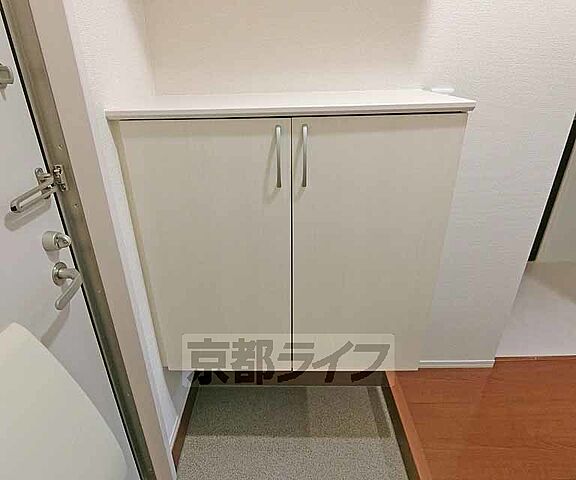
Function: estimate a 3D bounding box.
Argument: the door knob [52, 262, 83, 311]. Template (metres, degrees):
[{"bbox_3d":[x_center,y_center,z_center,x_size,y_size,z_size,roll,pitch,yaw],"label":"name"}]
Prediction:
[{"bbox_3d":[-0.513,0.096,0.747,0.056,0.064,0.128,0,23,1],"label":"door knob"}]

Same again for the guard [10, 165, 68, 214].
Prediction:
[{"bbox_3d":[-0.521,-0.107,0.689,0.043,0.063,0.178,0,23,1],"label":"guard"}]

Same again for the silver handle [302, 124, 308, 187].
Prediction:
[{"bbox_3d":[0.044,-0.205,0.811,0.013,0.150,0.028,0,23,1],"label":"silver handle"}]

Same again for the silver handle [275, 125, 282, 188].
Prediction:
[{"bbox_3d":[-0.021,-0.203,0.812,0.013,0.150,0.028,0,23,1],"label":"silver handle"}]

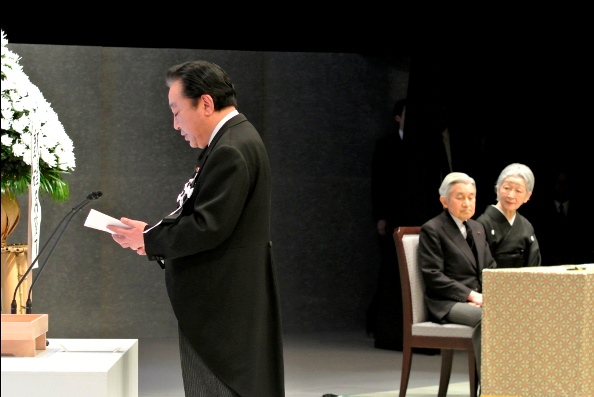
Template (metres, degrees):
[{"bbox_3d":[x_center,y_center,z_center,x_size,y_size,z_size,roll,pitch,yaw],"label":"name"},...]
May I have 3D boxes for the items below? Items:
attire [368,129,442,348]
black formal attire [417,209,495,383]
[{"bbox_3d":[0.735,0.285,22.600,0.340,1.500,0.520,1,1,45],"label":"attire"},{"bbox_3d":[0.978,0.548,17.400,0.660,1.000,0.520,1,1,39],"label":"black formal attire"}]

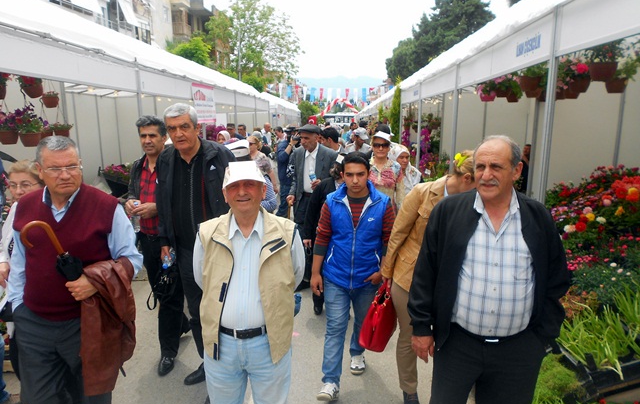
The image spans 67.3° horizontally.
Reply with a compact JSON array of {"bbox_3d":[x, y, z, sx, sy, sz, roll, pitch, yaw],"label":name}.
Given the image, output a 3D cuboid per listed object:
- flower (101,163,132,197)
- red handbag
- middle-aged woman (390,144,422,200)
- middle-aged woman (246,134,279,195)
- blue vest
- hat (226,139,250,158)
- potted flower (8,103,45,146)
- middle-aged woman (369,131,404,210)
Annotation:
[{"bbox_3d":[-2.599,-0.277,6.200,0.420,0.420,0.480,6,12,36],"label":"flower"},{"bbox_3d":[0.325,0.648,2.720,0.160,0.390,0.300,14,10,19],"label":"red handbag"},{"bbox_3d":[0.877,0.154,4.947,0.460,1.463,0.340,-2,10,-6],"label":"middle-aged woman"},{"bbox_3d":[-0.666,-0.015,5.777,0.360,1.555,0.450,-10,13,-44],"label":"middle-aged woman"},{"bbox_3d":[0.213,0.195,2.880,0.410,0.620,0.280,0,10,3],"label":"blue vest"},{"bbox_3d":[-0.695,-0.456,4.100,0.240,0.160,0.270,3,10,22],"label":"hat"},{"bbox_3d":[-2.931,-0.774,4.800,0.360,0.420,0.340,-6,11,-26],"label":"potted flower"},{"bbox_3d":[0.542,0.189,4.293,0.460,1.621,0.340,0,10,3],"label":"middle-aged woman"}]

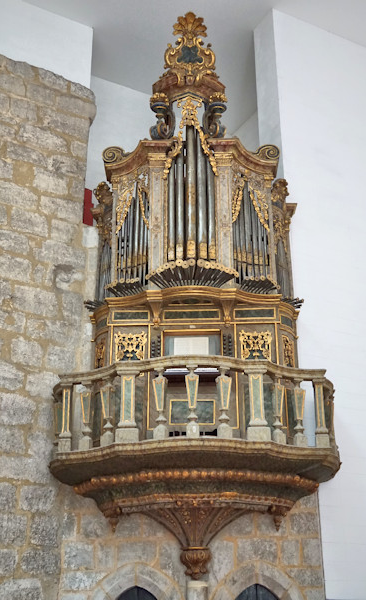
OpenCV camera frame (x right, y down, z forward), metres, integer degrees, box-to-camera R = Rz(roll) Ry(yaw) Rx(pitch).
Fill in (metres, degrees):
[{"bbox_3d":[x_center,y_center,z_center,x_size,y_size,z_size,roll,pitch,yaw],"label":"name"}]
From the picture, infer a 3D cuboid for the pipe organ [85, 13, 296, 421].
[{"bbox_3d":[0.145,-1.223,9.717,2.759,6.731,1.387,-1,-23,2],"label":"pipe organ"}]

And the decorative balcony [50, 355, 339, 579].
[{"bbox_3d":[0.137,1.872,7.879,3.468,2.190,1.606,-1,-23,2],"label":"decorative balcony"}]

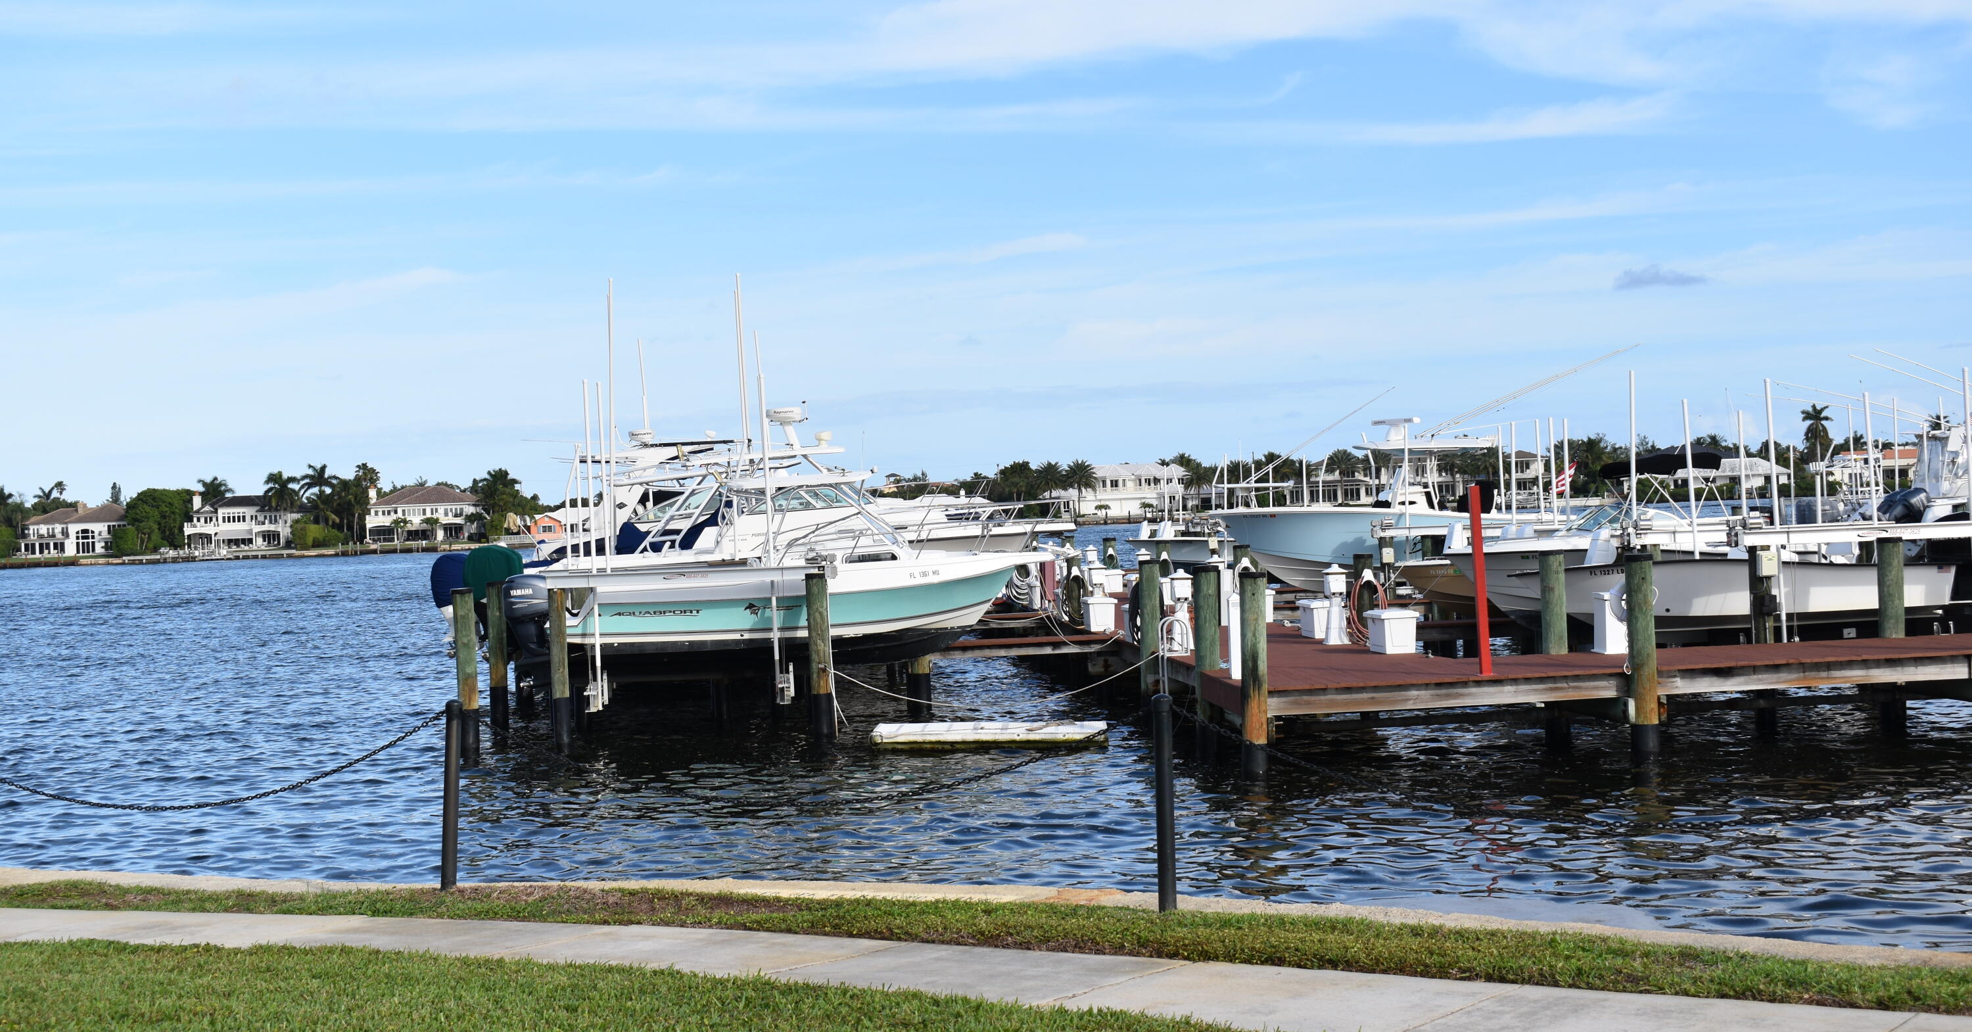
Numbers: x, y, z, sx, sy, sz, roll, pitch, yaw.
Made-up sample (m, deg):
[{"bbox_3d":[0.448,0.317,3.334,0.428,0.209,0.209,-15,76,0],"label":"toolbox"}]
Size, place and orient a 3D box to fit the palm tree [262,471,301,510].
[{"bbox_3d":[-116.542,-1.148,408.000,6.380,12.500,6.380,-2,0,0],"label":"palm tree"}]

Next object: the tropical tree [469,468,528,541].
[{"bbox_3d":[-82.955,-1.838,420.000,9.710,13.120,9.710,-2,0,0],"label":"tropical tree"}]

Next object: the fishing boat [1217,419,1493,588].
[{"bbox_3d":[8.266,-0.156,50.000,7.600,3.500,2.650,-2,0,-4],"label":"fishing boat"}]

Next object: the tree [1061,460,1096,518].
[{"bbox_3d":[16.185,-4.684,428.000,6.420,10.430,6.420,-2,0,0],"label":"tree"}]

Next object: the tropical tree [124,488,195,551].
[{"bbox_3d":[-134.804,0.628,402.000,11.560,10.300,11.560,-2,0,0],"label":"tropical tree"}]

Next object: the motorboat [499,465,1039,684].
[{"bbox_3d":[-3.003,0.880,35.200,7.750,3.150,2.600,-2,0,-4],"label":"motorboat"}]

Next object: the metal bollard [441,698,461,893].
[{"bbox_3d":[-2.915,1.526,13.450,0.085,1.035,0.085,1,0,0],"label":"metal bollard"}]

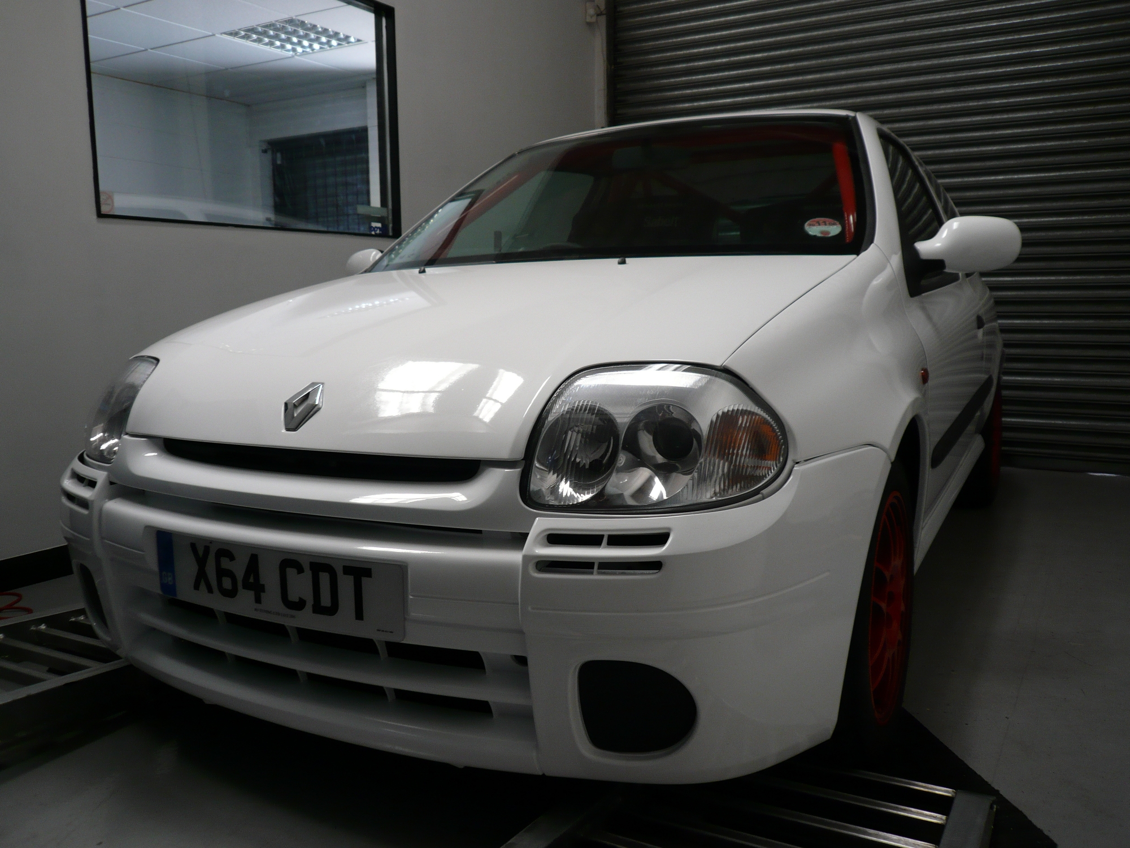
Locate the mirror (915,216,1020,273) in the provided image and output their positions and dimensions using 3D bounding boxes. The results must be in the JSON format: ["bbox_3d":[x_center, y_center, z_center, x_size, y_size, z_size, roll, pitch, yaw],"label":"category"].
[{"bbox_3d":[0.878,-0.391,2.002,0.220,0.127,0.130,3,8,29],"label":"mirror"}]

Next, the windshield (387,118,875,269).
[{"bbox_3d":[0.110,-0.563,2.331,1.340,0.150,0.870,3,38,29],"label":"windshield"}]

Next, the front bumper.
[{"bbox_3d":[-0.329,0.229,1.604,1.640,0.445,0.530,3,8,29],"label":"front bumper"}]

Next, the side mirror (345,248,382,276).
[{"bbox_3d":[-0.585,-0.476,2.805,0.220,0.127,0.130,3,8,29],"label":"side mirror"}]

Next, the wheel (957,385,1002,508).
[{"bbox_3d":[1.709,0.044,3.840,0.200,0.580,0.580,3,8,29],"label":"wheel"}]

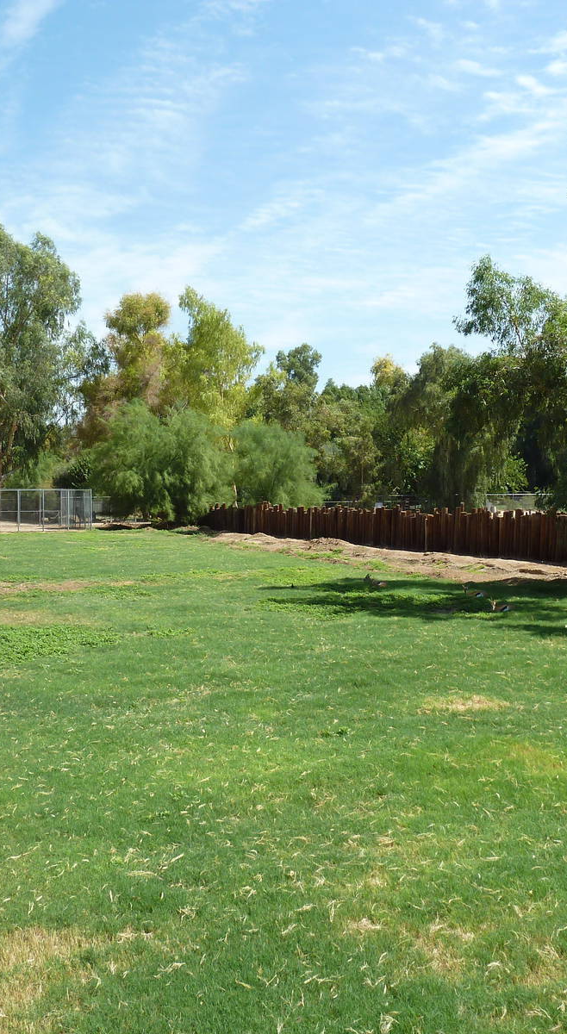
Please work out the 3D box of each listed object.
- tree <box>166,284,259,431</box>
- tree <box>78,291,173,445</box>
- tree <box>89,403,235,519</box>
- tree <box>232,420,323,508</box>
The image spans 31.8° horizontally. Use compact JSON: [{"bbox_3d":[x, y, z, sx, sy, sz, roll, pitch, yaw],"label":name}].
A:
[{"bbox_3d":[-5.243,-8.401,74.000,7.700,17.380,7.500,0,2,0],"label":"tree"},{"bbox_3d":[-12.404,-8.747,78.000,7.800,17.860,7.500,0,2,0],"label":"tree"},{"bbox_3d":[-7.308,-3.055,59.000,8.600,7.484,8.000,0,2,0],"label":"tree"},{"bbox_3d":[-0.381,-2.856,64.000,6.300,6.819,6.200,0,2,0],"label":"tree"}]

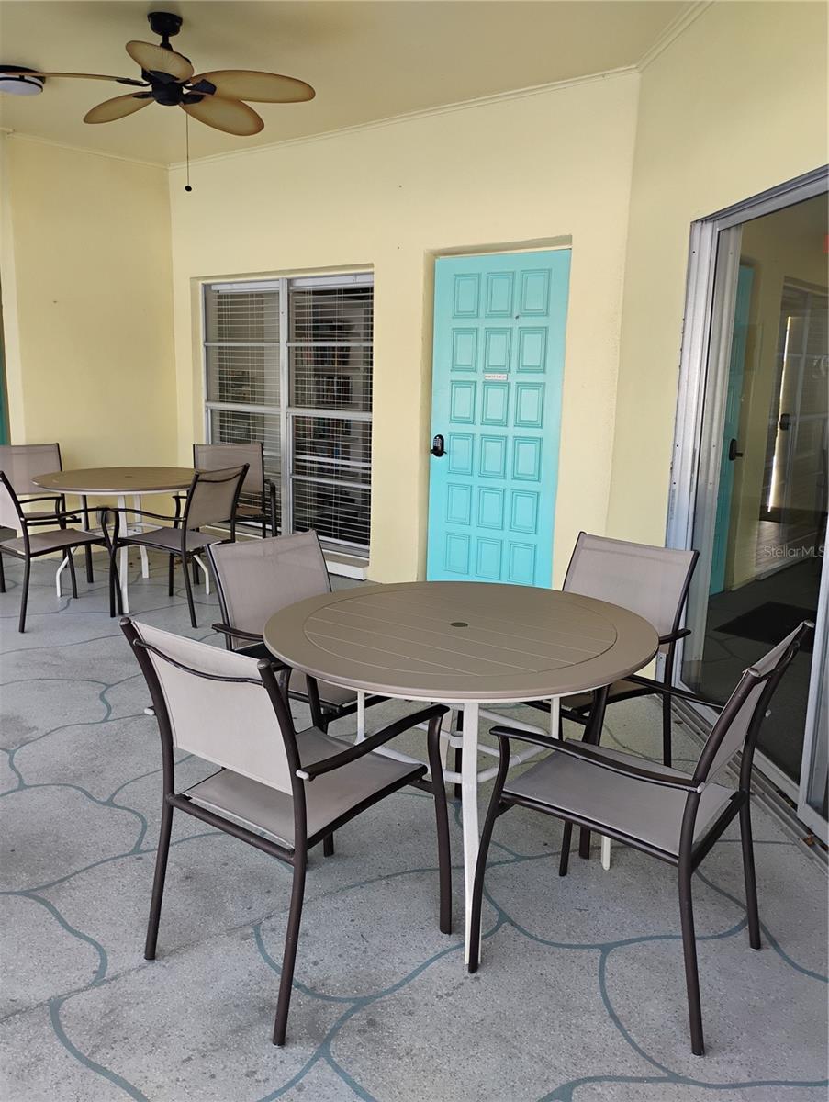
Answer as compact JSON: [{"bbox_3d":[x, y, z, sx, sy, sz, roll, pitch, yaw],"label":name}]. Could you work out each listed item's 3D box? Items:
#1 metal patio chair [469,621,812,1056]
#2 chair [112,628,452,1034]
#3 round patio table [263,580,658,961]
[{"bbox_3d":[0.537,0.585,2.145,0.620,0.874,0.555,9,14,34],"label":"metal patio chair"},{"bbox_3d":[-0.297,0.565,2.158,0.555,0.874,0.620,10,15,37],"label":"chair"},{"bbox_3d":[0.118,0.566,2.550,1.073,0.731,1.073,1,12,0],"label":"round patio table"}]

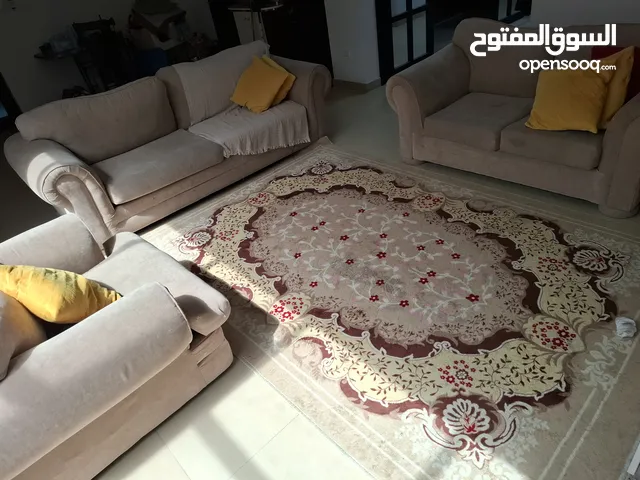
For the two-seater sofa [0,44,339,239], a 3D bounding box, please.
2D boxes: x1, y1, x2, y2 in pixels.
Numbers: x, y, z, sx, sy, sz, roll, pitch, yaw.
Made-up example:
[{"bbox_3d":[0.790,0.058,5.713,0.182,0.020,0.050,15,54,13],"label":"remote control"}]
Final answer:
[{"bbox_3d":[-1.026,-0.869,3.342,2.308,0.794,0.933,-34,42,-31],"label":"two-seater sofa"}]

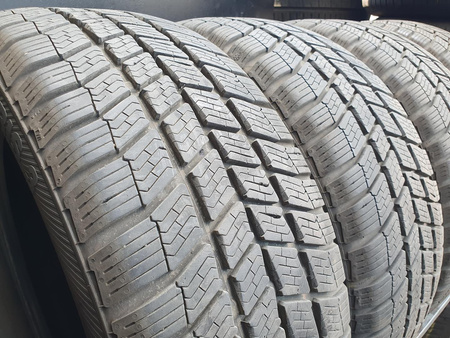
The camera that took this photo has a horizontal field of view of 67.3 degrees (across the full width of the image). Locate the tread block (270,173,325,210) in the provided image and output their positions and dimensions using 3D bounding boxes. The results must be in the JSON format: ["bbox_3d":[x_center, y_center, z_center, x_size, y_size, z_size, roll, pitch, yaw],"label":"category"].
[{"bbox_3d":[0.061,0.021,0.275,0.058,0.026,0.010,9,-24,-38],"label":"tread block"}]

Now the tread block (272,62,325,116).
[{"bbox_3d":[0.080,-0.084,0.354,0.040,0.014,0.077,44,58,13],"label":"tread block"}]

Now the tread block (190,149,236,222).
[{"bbox_3d":[-0.008,0.010,0.220,0.026,0.043,0.009,-19,-12,-37],"label":"tread block"}]

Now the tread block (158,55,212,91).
[{"bbox_3d":[-0.031,-0.073,0.265,0.028,0.009,0.041,-18,61,-40],"label":"tread block"}]

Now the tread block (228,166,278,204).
[{"bbox_3d":[0.019,0.013,0.237,0.029,0.034,0.009,-18,-10,-40],"label":"tread block"}]

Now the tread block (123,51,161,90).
[{"bbox_3d":[-0.060,-0.071,0.248,0.027,0.009,0.034,-20,61,-37],"label":"tread block"}]

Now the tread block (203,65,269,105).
[{"bbox_3d":[0.014,-0.069,0.294,0.064,0.011,0.035,7,46,-40],"label":"tread block"}]

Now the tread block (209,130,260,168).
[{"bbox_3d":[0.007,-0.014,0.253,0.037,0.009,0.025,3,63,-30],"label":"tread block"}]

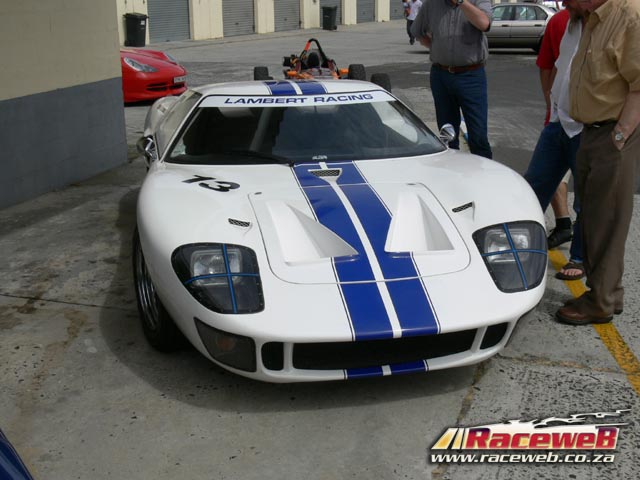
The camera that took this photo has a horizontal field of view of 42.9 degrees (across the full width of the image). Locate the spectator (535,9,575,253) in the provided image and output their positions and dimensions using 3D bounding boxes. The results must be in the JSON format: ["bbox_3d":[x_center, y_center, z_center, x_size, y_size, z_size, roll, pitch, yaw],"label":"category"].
[{"bbox_3d":[1.549,-0.829,4.978,0.540,1.730,0.360,14,22,41],"label":"spectator"}]

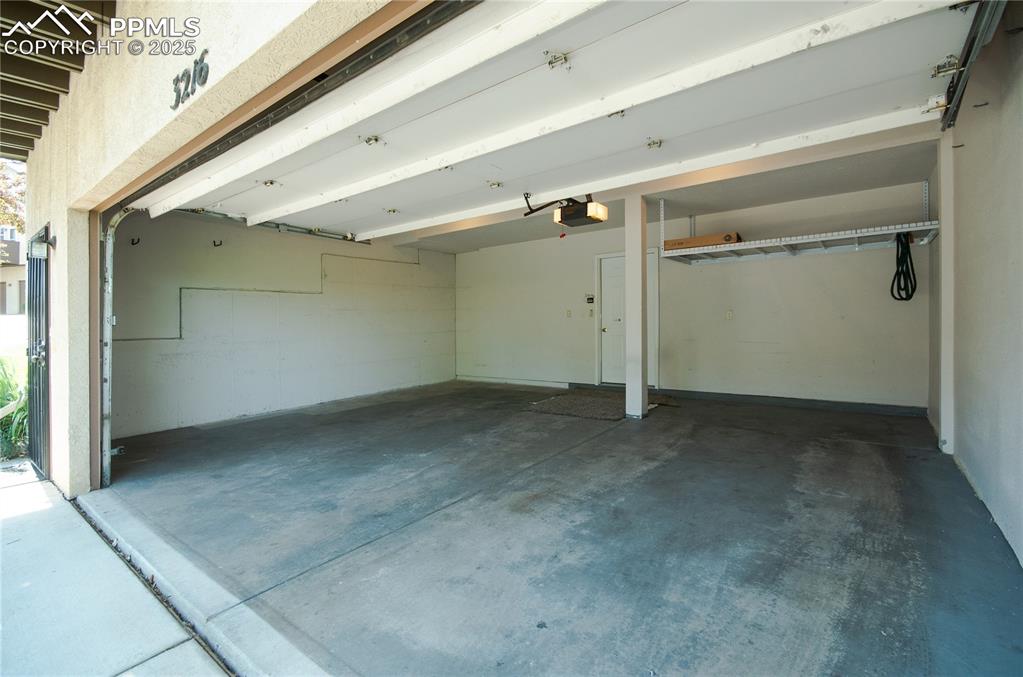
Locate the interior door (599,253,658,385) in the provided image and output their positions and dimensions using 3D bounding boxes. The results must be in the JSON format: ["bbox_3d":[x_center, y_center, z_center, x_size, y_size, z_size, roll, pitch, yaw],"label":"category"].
[{"bbox_3d":[1.834,-0.280,6.682,0.870,2.030,0.050,0,1,36],"label":"interior door"}]

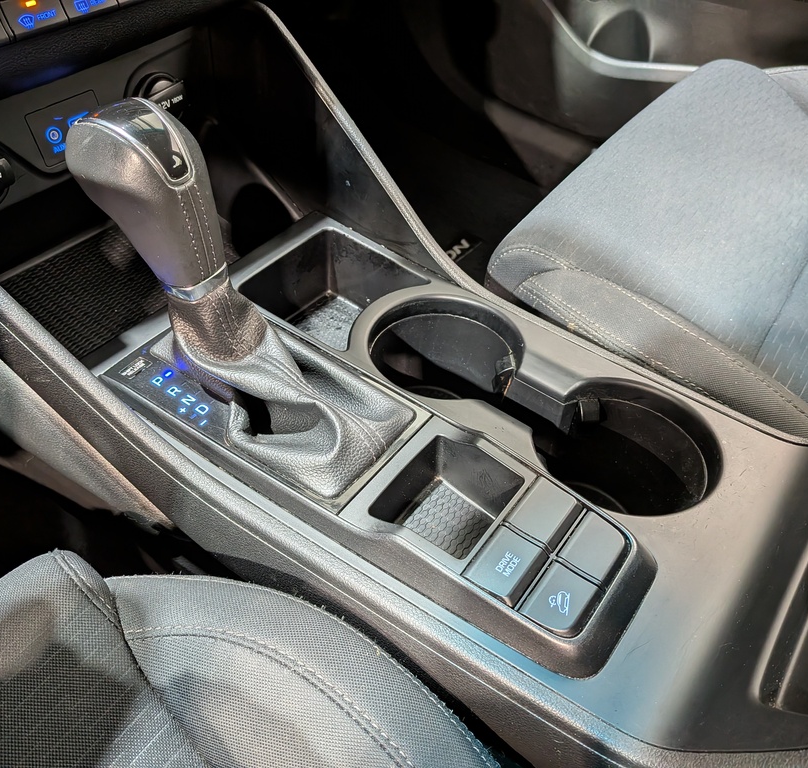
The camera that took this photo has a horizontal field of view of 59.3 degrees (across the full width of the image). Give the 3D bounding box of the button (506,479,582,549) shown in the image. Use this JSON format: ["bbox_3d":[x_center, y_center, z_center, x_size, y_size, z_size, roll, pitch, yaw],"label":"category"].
[{"bbox_3d":[0.066,0.062,0.336,0.026,0.009,0.033,29,52,25],"label":"button"}]

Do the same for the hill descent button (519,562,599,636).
[{"bbox_3d":[0.067,0.093,0.305,0.024,0.009,0.033,29,52,25],"label":"hill descent button"}]

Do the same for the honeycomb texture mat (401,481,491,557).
[{"bbox_3d":[0.022,0.074,0.362,0.044,0.003,0.050,29,52,25],"label":"honeycomb texture mat"}]

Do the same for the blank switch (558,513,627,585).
[{"bbox_3d":[0.087,0.074,0.324,0.024,0.009,0.032,29,52,25],"label":"blank switch"}]

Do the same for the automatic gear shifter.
[{"bbox_3d":[-0.088,-0.054,0.350,0.195,0.141,0.073,29,52,25],"label":"automatic gear shifter"}]

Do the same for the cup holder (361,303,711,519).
[{"bbox_3d":[0.072,0.028,0.424,0.212,0.076,0.093,29,52,25],"label":"cup holder"}]

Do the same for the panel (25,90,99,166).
[{"bbox_3d":[-0.210,-0.160,0.442,0.007,0.033,0.047,26,50,28],"label":"panel"}]

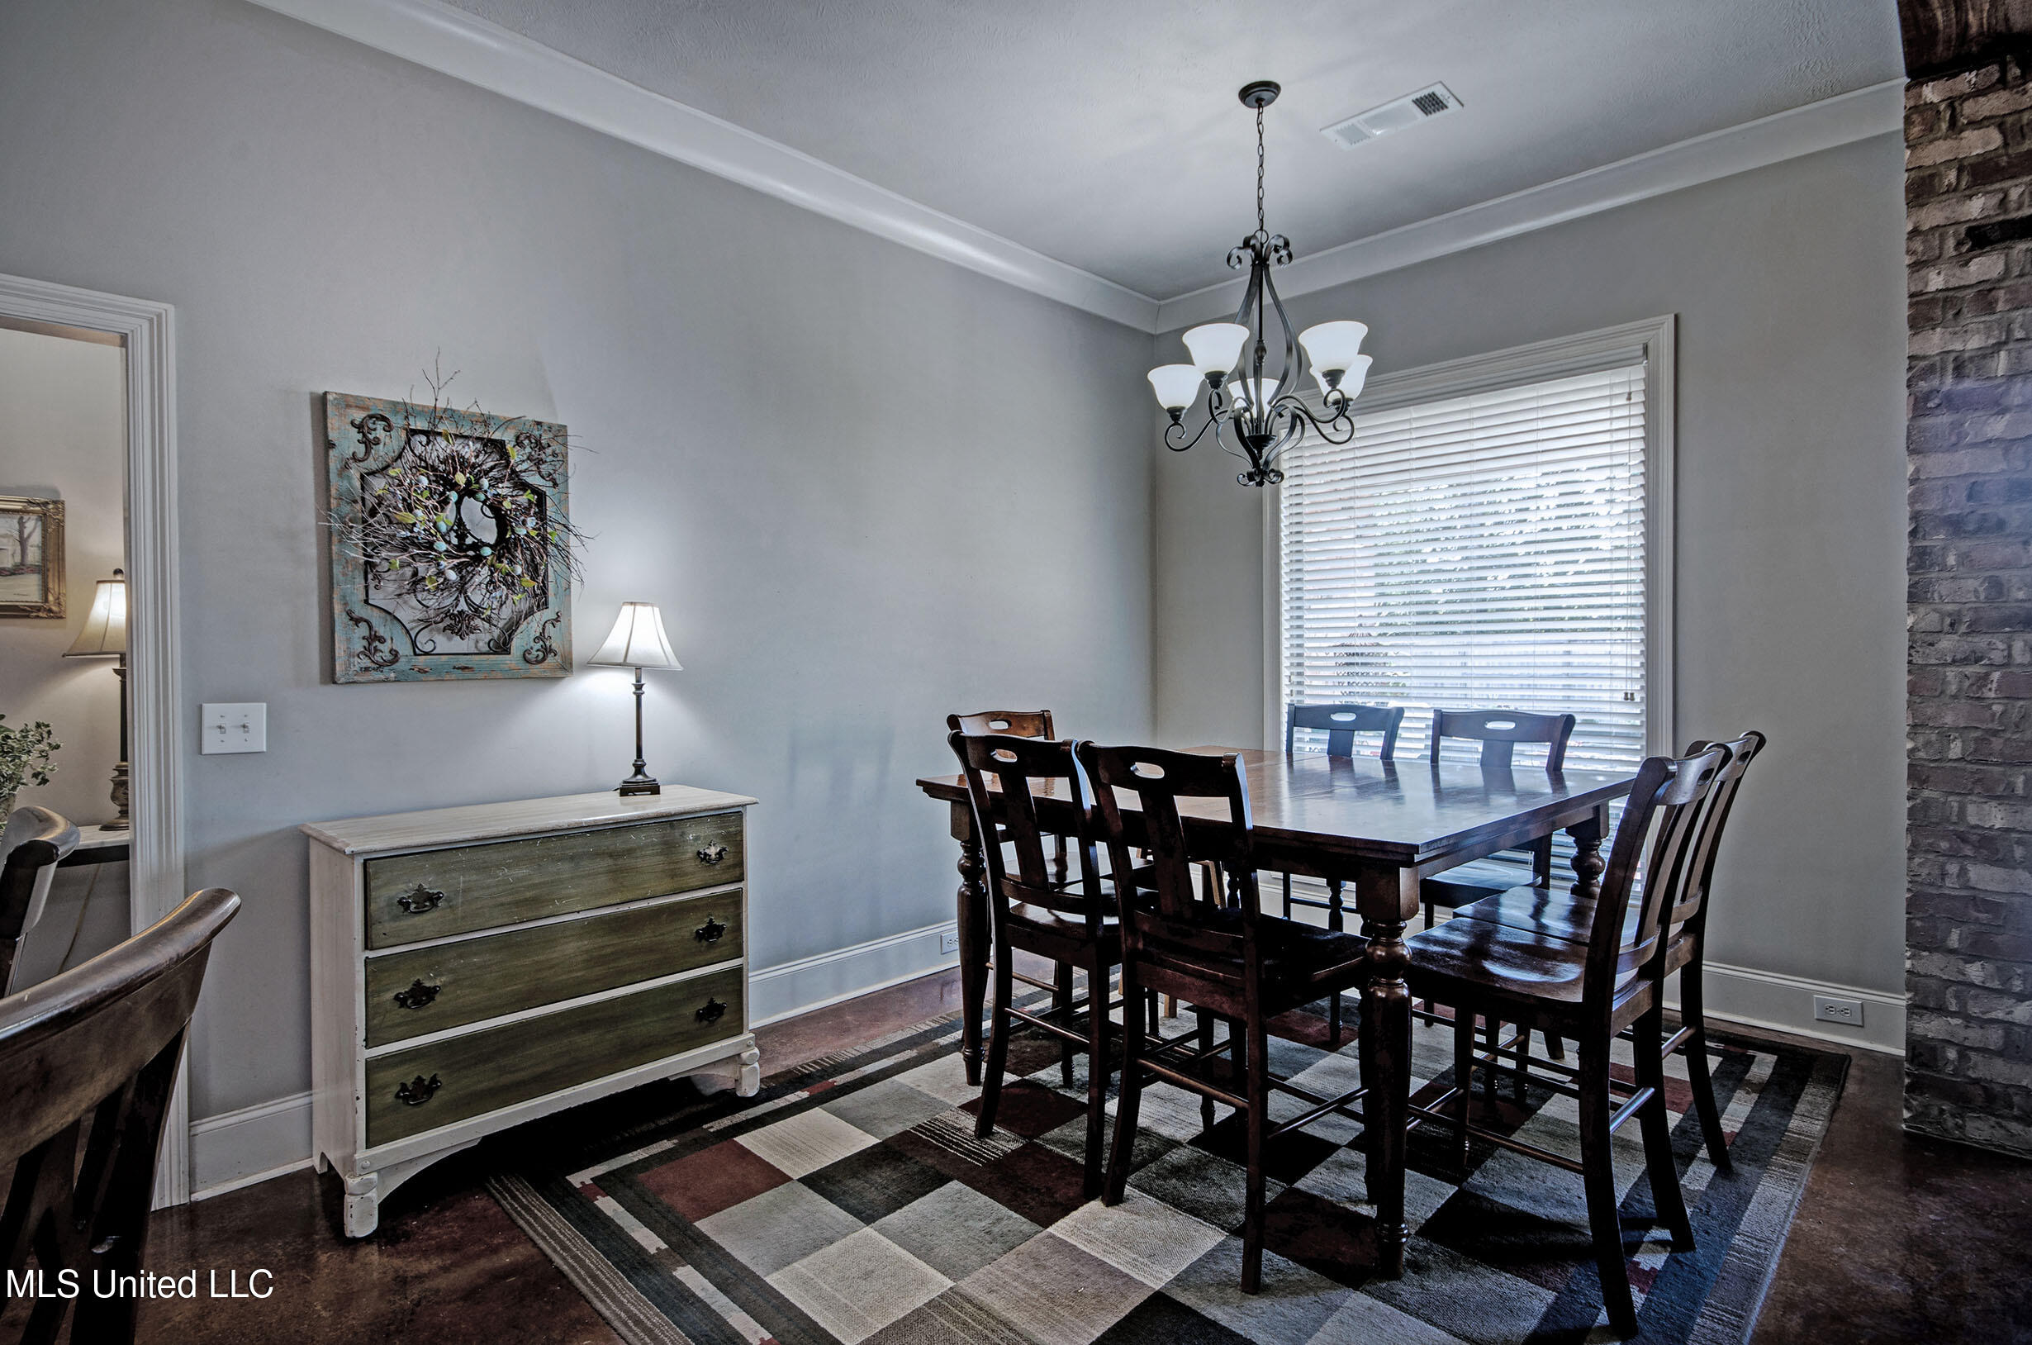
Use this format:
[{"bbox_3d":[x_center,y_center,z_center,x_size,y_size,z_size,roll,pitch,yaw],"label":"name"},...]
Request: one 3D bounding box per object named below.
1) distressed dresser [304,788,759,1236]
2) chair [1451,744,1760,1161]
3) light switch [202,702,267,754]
[{"bbox_3d":[-1.329,0.854,2.572,0.475,0.885,1.050,0,1,45],"label":"distressed dresser"},{"bbox_3d":[1.514,0.719,2.327,0.450,1.100,0.565,-1,1,-44],"label":"chair"},{"bbox_3d":[-1.986,0.143,2.294,0.014,0.120,0.122,0,1,45],"label":"light switch"}]

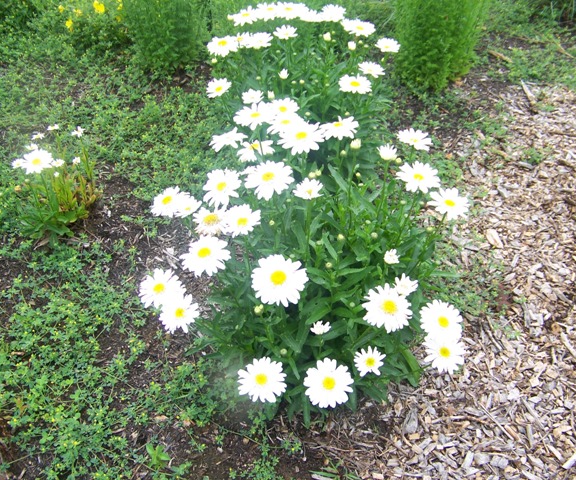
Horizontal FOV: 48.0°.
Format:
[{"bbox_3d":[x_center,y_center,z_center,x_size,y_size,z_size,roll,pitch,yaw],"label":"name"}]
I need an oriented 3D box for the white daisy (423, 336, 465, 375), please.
[{"bbox_3d":[0.313,0.227,1.290,0.088,0.026,0.086,-4,58,6],"label":"white daisy"}]

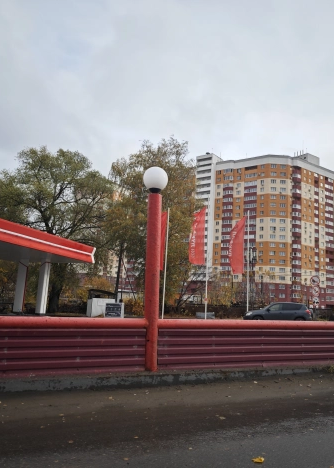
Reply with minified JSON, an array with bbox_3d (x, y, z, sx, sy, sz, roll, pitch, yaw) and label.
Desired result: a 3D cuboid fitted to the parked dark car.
[{"bbox_3d":[7.378,5.411,27.551,4.420,1.690,1.820,1,-11,11],"label":"parked dark car"}]

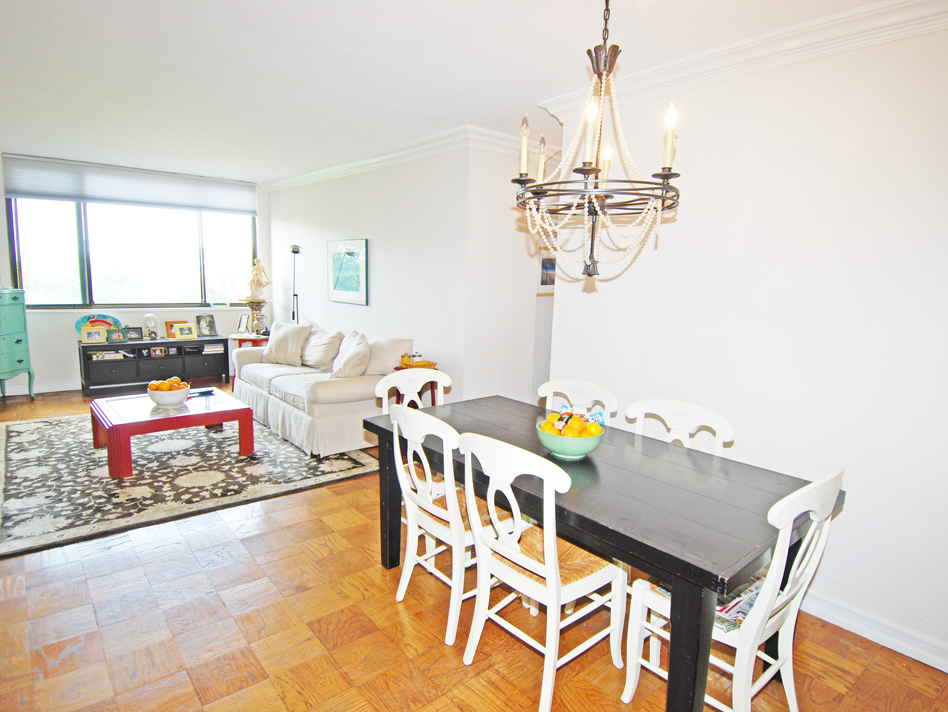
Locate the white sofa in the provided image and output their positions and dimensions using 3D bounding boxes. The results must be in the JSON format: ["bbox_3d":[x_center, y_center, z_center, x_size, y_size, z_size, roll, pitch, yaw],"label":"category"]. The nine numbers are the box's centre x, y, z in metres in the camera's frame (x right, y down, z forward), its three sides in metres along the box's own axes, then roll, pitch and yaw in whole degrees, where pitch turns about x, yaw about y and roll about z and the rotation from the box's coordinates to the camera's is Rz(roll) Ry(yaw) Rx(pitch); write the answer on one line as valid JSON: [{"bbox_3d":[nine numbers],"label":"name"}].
[{"bbox_3d":[-1.551,0.180,5.148,0.900,0.900,2.240,-6,12,-40],"label":"white sofa"}]

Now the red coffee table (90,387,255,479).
[{"bbox_3d":[-2.418,0.557,4.271,0.970,0.370,0.960,-6,12,-40],"label":"red coffee table"}]

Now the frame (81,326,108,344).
[{"bbox_3d":[-4.257,-0.229,5.966,0.215,0.170,0.050,-6,12,-40],"label":"frame"}]

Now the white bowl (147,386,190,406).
[{"bbox_3d":[-2.452,0.317,4.264,0.300,0.124,0.300,-6,12,-40],"label":"white bowl"}]

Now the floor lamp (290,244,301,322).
[{"bbox_3d":[-2.110,-0.442,6.315,0.250,1.720,0.250,-6,12,-40],"label":"floor lamp"}]

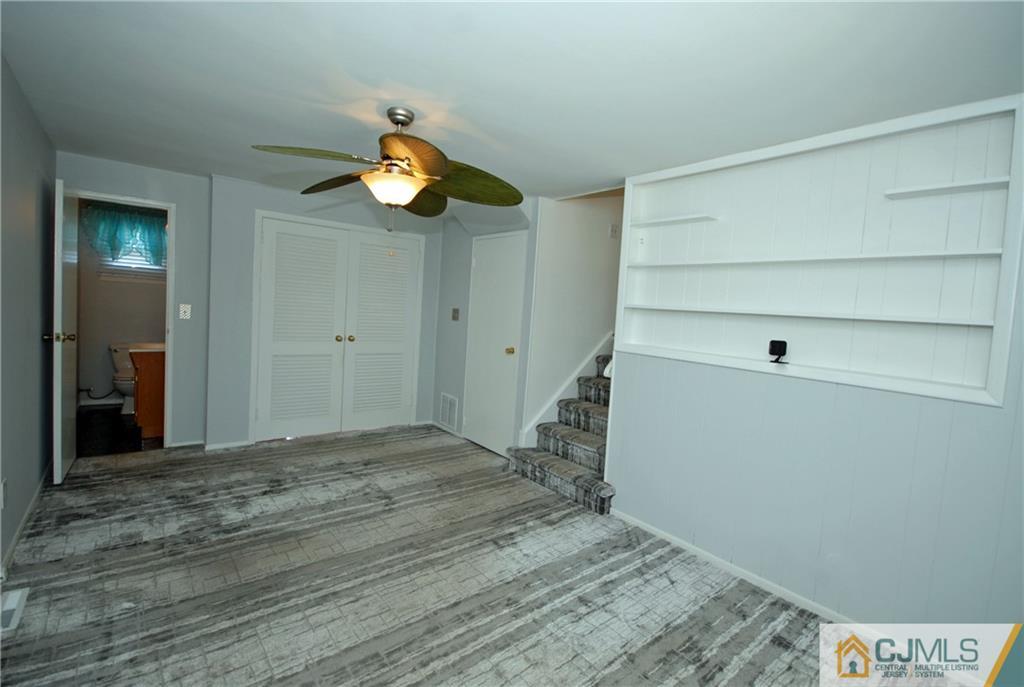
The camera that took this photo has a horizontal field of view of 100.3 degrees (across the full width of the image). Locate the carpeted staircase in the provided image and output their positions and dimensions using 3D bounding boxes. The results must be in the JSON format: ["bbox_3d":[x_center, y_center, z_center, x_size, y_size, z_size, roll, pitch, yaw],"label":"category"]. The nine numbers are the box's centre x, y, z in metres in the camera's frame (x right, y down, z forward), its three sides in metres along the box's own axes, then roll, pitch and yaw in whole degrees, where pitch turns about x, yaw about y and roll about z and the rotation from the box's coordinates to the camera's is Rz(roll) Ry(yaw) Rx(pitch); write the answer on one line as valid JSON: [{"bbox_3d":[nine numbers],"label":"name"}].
[{"bbox_3d":[0.810,0.593,3.685,1.322,1.108,1.081,0,5,-42],"label":"carpeted staircase"}]

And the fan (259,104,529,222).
[{"bbox_3d":[-0.566,-0.928,2.182,1.308,0.481,1.308,0,5,-42],"label":"fan"}]

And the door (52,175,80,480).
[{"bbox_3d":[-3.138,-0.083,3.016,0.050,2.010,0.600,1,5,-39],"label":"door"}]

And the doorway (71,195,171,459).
[{"bbox_3d":[-3.149,-0.115,3.434,0.591,2.009,0.114,0,5,-42],"label":"doorway"}]

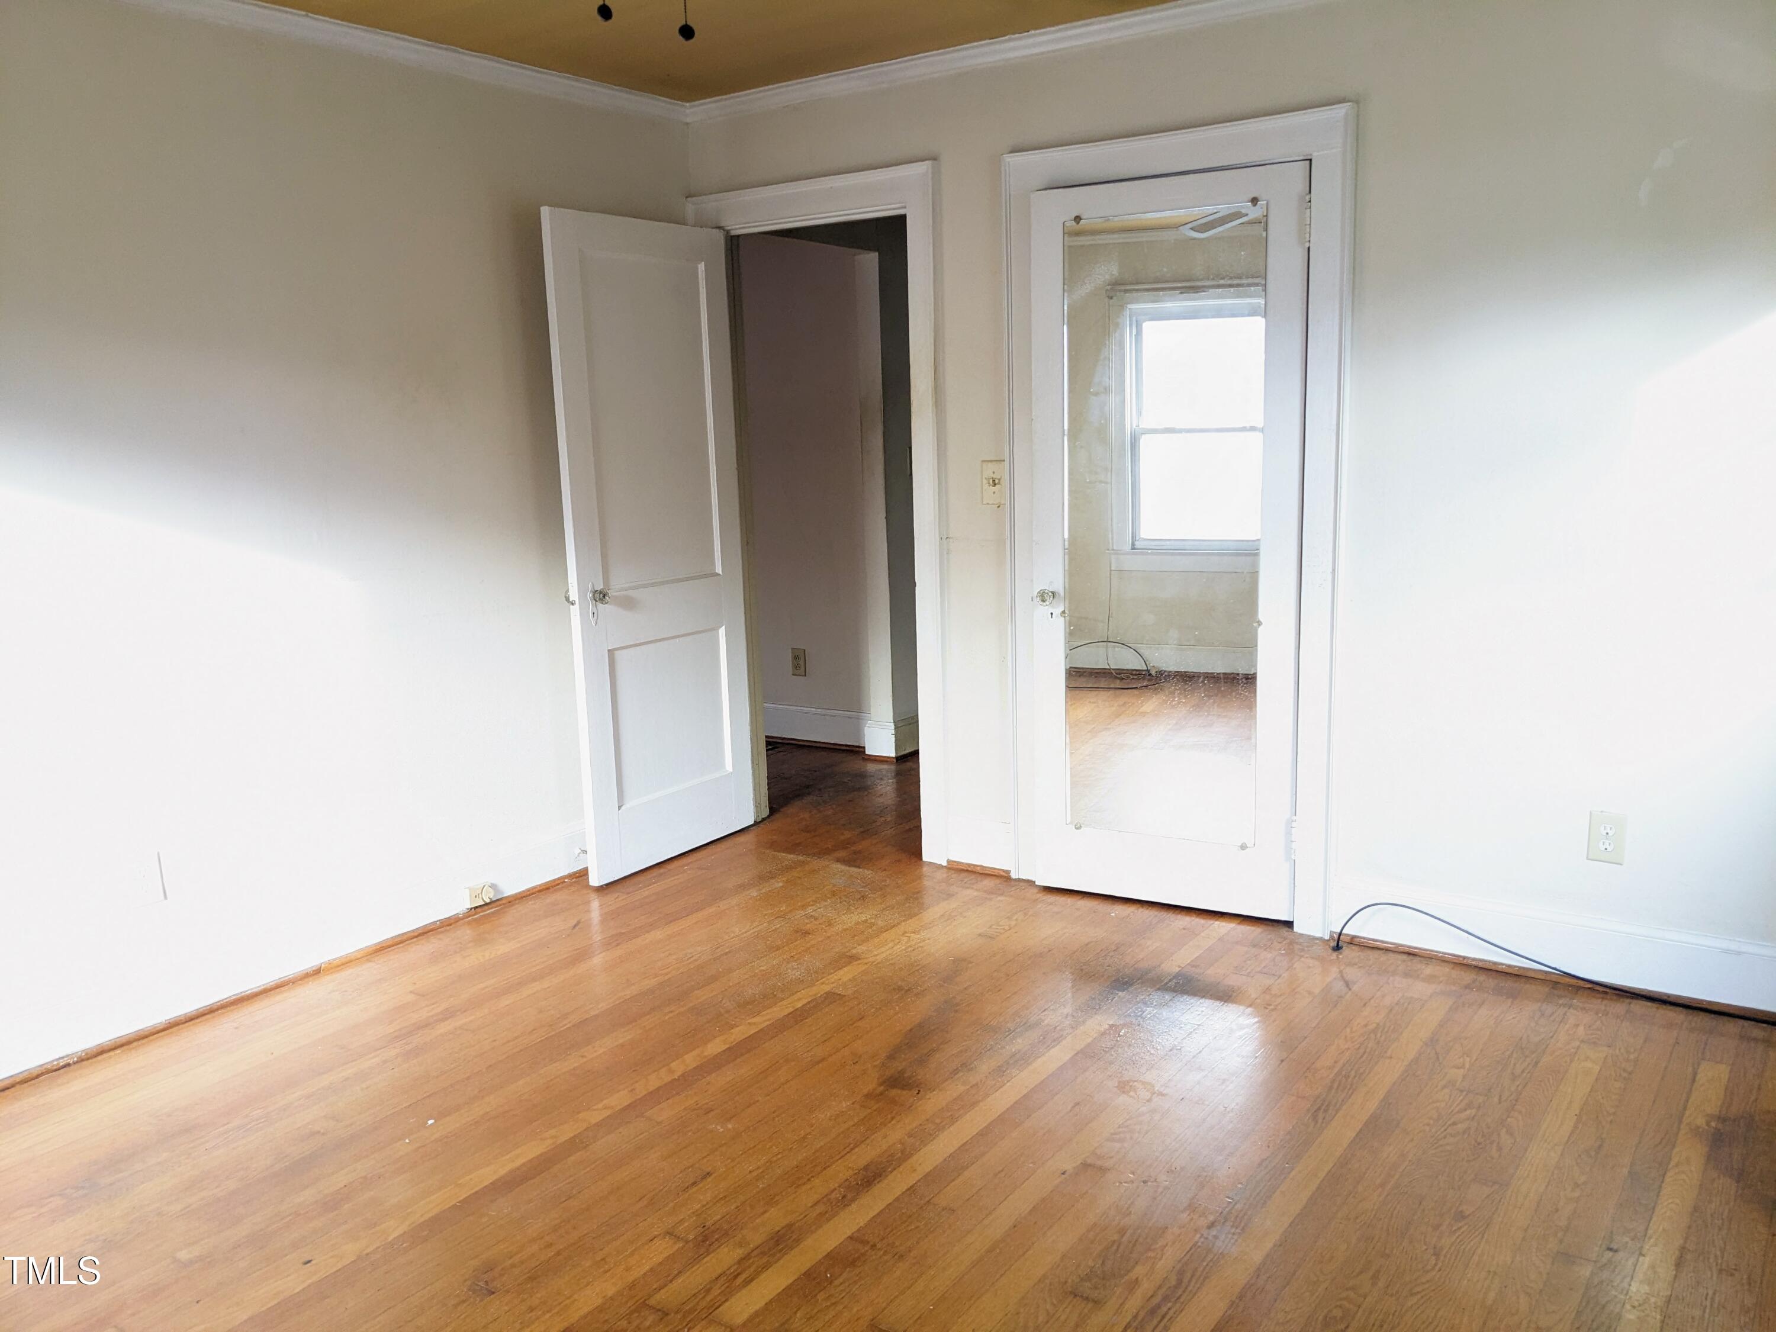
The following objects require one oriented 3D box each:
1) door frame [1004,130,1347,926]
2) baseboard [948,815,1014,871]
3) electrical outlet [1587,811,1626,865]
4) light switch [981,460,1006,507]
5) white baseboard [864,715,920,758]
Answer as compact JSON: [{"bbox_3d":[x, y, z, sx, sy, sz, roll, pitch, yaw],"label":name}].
[{"bbox_3d":[0.782,-0.357,3.863,0.988,2.141,0.110,6,13,35],"label":"door frame"},{"bbox_3d":[0.284,0.555,4.353,0.241,0.155,0.020,6,13,35],"label":"baseboard"},{"bbox_3d":[1.710,0.410,3.294,0.075,0.119,0.012,6,13,35],"label":"electrical outlet"},{"bbox_3d":[0.314,-0.544,4.112,0.076,0.122,0.018,6,13,35],"label":"light switch"},{"bbox_3d":[0.017,0.295,5.880,0.160,0.145,0.180,6,13,35],"label":"white baseboard"}]

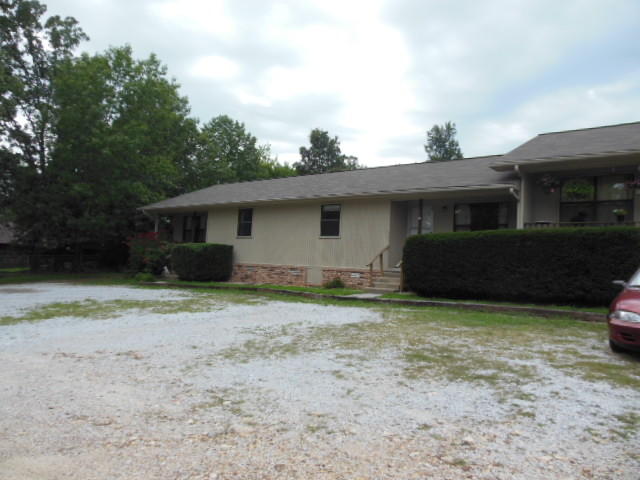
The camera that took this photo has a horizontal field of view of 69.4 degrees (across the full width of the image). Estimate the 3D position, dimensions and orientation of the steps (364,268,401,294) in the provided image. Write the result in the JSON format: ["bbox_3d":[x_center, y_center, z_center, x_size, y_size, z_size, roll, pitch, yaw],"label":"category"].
[{"bbox_3d":[2.138,1.283,14.264,1.055,0.714,1.129,0,-4,37],"label":"steps"}]

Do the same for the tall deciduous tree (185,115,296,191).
[{"bbox_3d":[-6.662,-3.547,35.624,8.800,12.338,8.800,0,-4,37],"label":"tall deciduous tree"}]

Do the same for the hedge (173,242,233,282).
[{"bbox_3d":[-4.766,0.948,18.927,1.605,1.418,1.694,0,-4,37],"label":"hedge"}]

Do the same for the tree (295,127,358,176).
[{"bbox_3d":[0.255,-3.451,42.582,6.800,13.701,6.800,0,-4,37],"label":"tree"}]

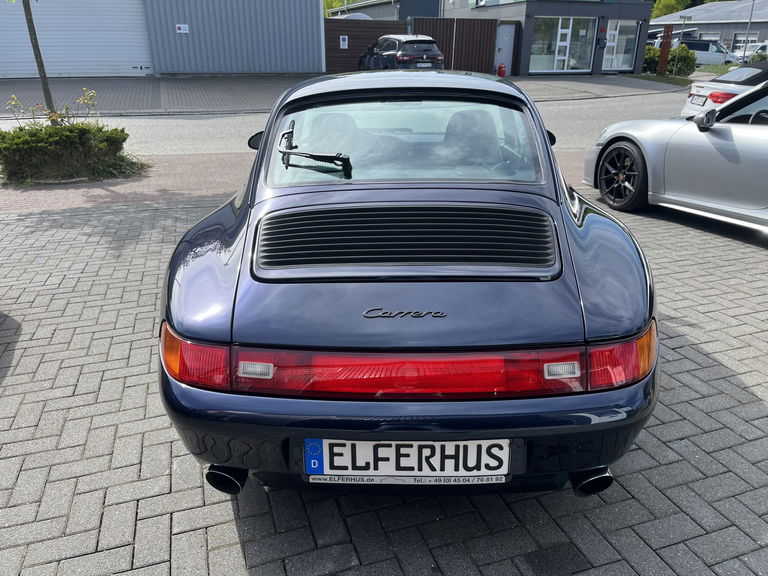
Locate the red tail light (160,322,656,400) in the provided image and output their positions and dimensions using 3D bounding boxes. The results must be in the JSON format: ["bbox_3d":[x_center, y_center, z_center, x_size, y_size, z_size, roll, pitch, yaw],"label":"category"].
[{"bbox_3d":[0.069,0.158,1.626,1.540,0.150,0.350,0,22,1],"label":"red tail light"}]

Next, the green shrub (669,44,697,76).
[{"bbox_3d":[13.714,-10.438,26.500,1.200,1.350,1.200,0,22,0],"label":"green shrub"}]

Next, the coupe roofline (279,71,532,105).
[{"bbox_3d":[0.131,-1.123,3.137,1.220,0.170,1.050,0,22,1],"label":"coupe roofline"}]

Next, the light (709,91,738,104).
[{"bbox_3d":[5.329,-2.972,9.000,0.330,0.200,0.460,1,22,3],"label":"light"}]

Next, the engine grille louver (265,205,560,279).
[{"bbox_3d":[0.078,-0.148,1.822,0.940,0.130,0.430,0,22,1],"label":"engine grille louver"}]

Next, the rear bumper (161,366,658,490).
[{"bbox_3d":[0.069,0.334,1.690,1.650,0.310,0.540,0,22,1],"label":"rear bumper"}]

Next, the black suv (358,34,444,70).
[{"bbox_3d":[0.508,-8.330,21.026,1.840,1.670,4.650,-8,23,-19],"label":"black suv"}]

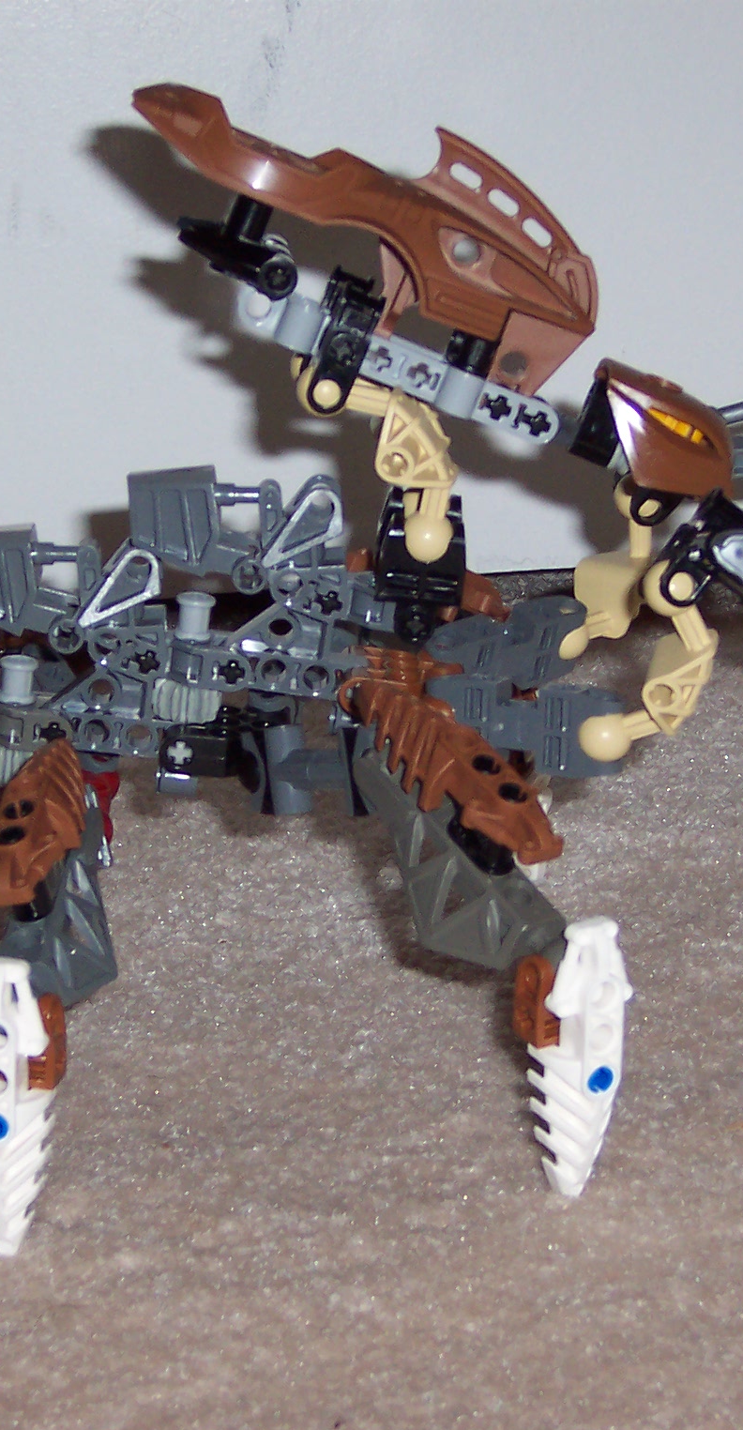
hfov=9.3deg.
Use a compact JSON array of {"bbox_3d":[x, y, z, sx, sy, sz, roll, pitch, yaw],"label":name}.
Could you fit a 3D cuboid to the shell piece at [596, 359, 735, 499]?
[{"bbox_3d":[0.055,-0.053,0.857,0.030,0.020,0.025,18,13,-12],"label":"shell piece"}]

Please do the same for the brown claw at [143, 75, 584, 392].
[{"bbox_3d":[-0.001,-0.092,0.845,0.094,0.037,0.026,24,13,-13],"label":"brown claw"}]

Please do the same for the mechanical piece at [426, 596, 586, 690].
[{"bbox_3d":[0.026,-0.014,0.872,0.035,0.017,0.013,-15,47,-30],"label":"mechanical piece"}]

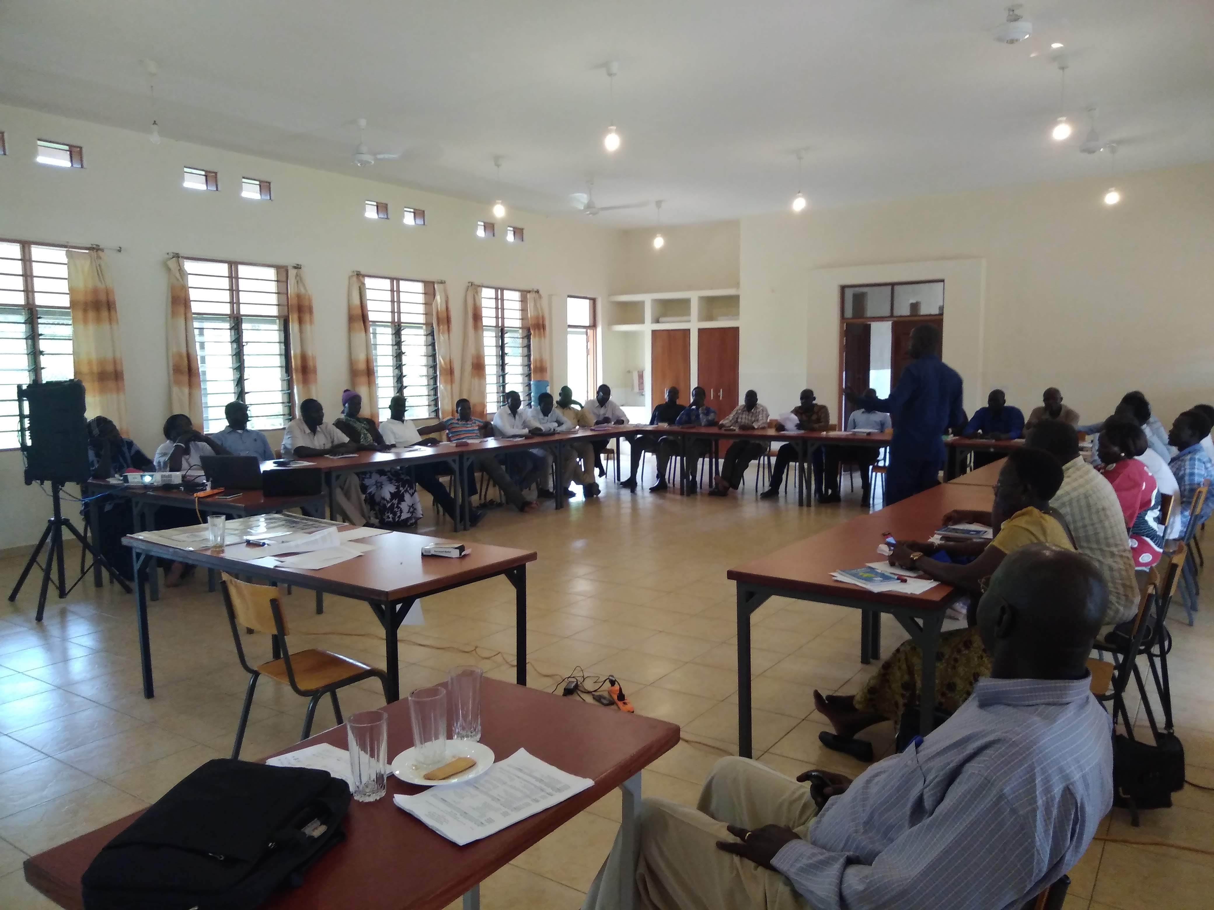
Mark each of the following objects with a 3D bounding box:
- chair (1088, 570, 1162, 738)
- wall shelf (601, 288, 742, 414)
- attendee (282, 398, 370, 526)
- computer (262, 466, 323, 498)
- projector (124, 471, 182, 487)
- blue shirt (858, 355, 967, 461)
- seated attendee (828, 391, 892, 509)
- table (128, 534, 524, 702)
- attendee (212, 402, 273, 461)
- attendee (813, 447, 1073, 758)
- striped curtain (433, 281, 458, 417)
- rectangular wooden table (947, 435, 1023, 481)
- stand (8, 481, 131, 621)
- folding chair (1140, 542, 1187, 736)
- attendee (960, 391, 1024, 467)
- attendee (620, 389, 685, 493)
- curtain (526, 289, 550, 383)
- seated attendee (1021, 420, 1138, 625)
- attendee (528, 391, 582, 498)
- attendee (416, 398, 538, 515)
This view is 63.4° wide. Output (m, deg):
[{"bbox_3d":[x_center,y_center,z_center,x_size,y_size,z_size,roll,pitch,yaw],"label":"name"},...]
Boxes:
[{"bbox_3d":[1.638,0.794,3.494,0.530,0.800,0.430,3,6,34],"label":"chair"},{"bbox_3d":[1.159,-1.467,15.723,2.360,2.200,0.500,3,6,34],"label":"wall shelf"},{"bbox_3d":[-2.464,0.110,8.628,0.780,1.220,0.660,3,6,36],"label":"attendee"},{"bbox_3d":[-1.917,0.145,5.939,0.340,0.180,0.240,-3,6,-28],"label":"computer"},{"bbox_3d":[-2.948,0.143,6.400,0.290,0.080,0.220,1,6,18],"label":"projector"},{"bbox_3d":[2.111,-0.335,6.800,0.660,0.720,0.500,-3,6,-30],"label":"blue shirt"},{"bbox_3d":[2.803,-0.117,10.750,0.560,1.230,0.900,3,6,33],"label":"seated attendee"},{"bbox_3d":[-1.261,0.751,4.314,1.840,0.740,0.810,3,6,36],"label":"table"},{"bbox_3d":[-3.003,0.167,8.267,0.800,1.240,0.580,4,7,42],"label":"attendee"},{"bbox_3d":[1.314,0.565,3.713,0.970,1.220,0.500,3,6,32],"label":"attendee"},{"bbox_3d":[-2.078,-1.242,12.645,0.140,1.950,0.380,3,7,33],"label":"striped curtain"},{"bbox_3d":[4.047,0.260,9.009,1.500,0.745,0.770,3,6,36],"label":"rectangular wooden table"},{"bbox_3d":[-3.529,0.555,6.268,0.730,0.841,0.743,-2,5,-13],"label":"stand"},{"bbox_3d":[1.948,0.756,3.887,0.530,0.800,0.430,3,6,34],"label":"folding chair"},{"bbox_3d":[3.855,-0.049,9.784,0.580,1.220,0.800,3,6,36],"label":"attendee"},{"bbox_3d":[0.621,-0.234,12.137,0.660,1.230,0.900,4,7,40],"label":"attendee"},{"bbox_3d":[-0.969,-1.459,14.289,0.140,1.880,0.520,3,6,33],"label":"curtain"},{"bbox_3d":[1.786,0.495,4.186,0.600,1.280,0.820,-4,6,-32],"label":"seated attendee"},{"bbox_3d":[-0.716,-0.138,11.662,0.540,1.200,0.720,-4,6,-34],"label":"attendee"},{"bbox_3d":[-1.247,-0.015,10.216,1.100,1.190,0.950,2,6,27],"label":"attendee"}]

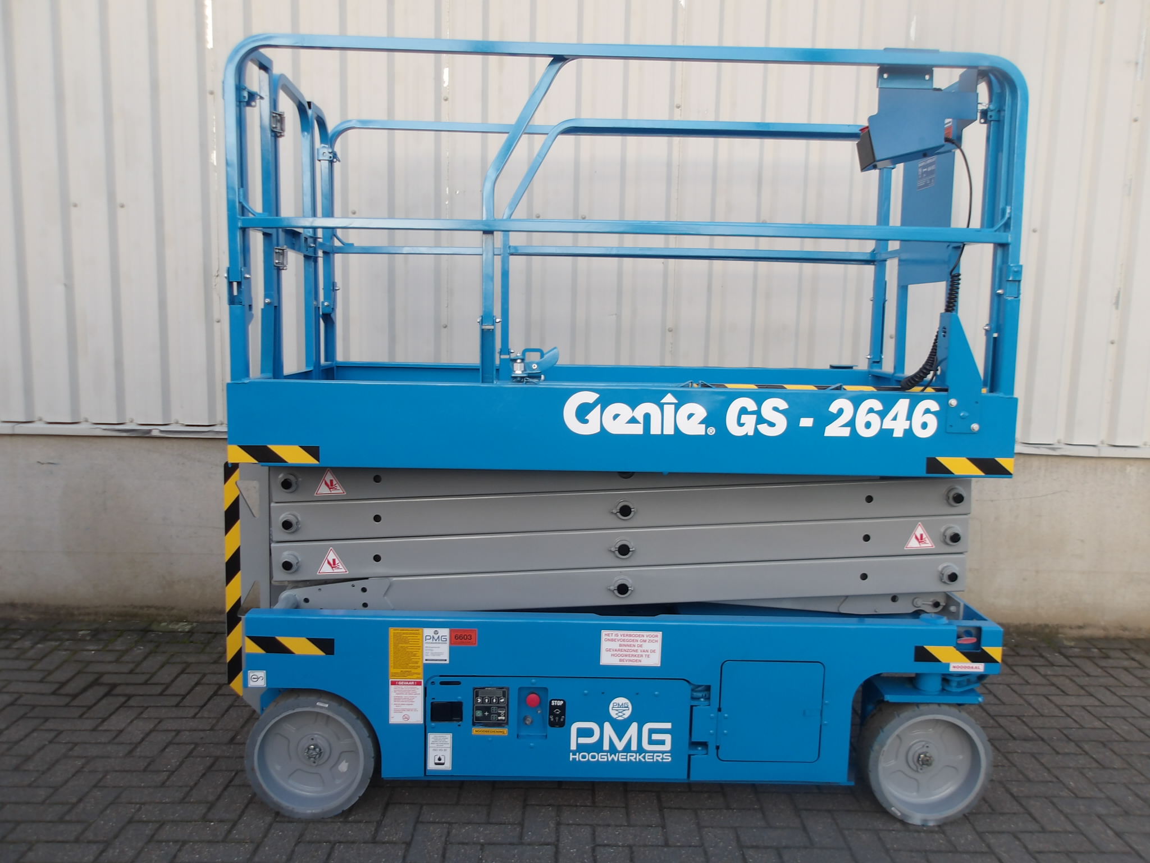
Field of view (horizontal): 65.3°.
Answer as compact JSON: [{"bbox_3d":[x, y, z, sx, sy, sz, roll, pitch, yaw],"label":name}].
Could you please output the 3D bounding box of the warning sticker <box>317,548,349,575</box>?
[{"bbox_3d":[-0.734,0.394,2.721,0.095,0.086,0.004,1,8,-1],"label":"warning sticker"}]

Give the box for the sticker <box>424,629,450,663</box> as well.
[{"bbox_3d":[-0.406,0.631,2.633,0.075,0.107,0.004,1,8,-1],"label":"sticker"}]

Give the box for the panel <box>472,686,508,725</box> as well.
[{"bbox_3d":[-0.250,0.816,2.671,0.108,0.123,0.030,1,8,-1],"label":"panel"}]

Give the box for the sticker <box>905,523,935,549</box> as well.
[{"bbox_3d":[1.050,0.319,2.726,0.095,0.084,0.004,1,8,-1],"label":"sticker"}]

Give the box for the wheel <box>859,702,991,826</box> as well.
[{"bbox_3d":[1.070,1.002,2.759,0.376,0.376,0.123,1,8,-1],"label":"wheel"}]

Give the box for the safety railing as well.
[{"bbox_3d":[0.143,-0.662,3.057,2.245,0.945,1.131,1,8,-1],"label":"safety railing"}]

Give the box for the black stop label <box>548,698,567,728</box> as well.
[{"bbox_3d":[-0.052,0.834,2.659,0.051,0.086,0.005,1,7,-1],"label":"black stop label"}]

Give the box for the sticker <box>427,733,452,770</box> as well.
[{"bbox_3d":[-0.402,0.955,2.676,0.074,0.117,0.004,1,8,-1],"label":"sticker"}]

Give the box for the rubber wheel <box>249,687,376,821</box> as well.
[{"bbox_3d":[-0.798,0.973,2.739,0.376,0.376,0.123,1,8,-1],"label":"rubber wheel"}]

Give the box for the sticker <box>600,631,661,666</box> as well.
[{"bbox_3d":[0.167,0.640,2.639,0.183,0.109,0.004,1,8,-1],"label":"sticker"}]

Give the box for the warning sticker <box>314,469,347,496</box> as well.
[{"bbox_3d":[-0.732,0.152,2.689,0.093,0.081,0.004,1,8,-1],"label":"warning sticker"}]

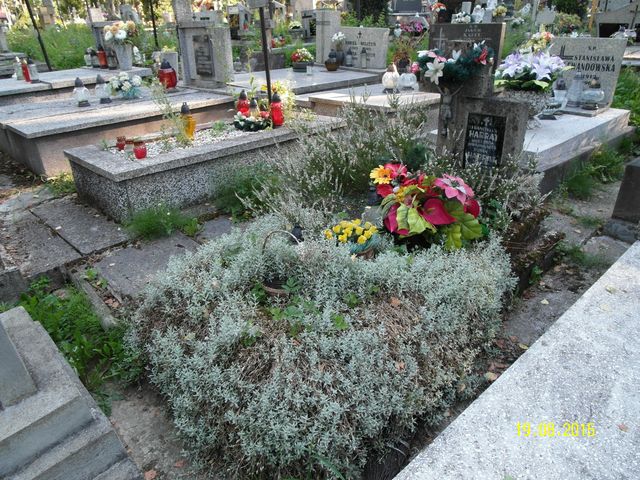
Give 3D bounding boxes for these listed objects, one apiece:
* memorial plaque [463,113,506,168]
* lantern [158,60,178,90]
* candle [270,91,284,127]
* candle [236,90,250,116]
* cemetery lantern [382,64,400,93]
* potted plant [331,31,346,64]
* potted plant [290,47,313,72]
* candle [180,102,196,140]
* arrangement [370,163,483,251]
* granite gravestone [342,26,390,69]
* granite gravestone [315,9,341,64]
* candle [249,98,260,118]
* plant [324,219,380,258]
[{"bbox_3d":[1.162,-0.674,3.135,0.270,0.402,0.030,23,34,38],"label":"memorial plaque"},{"bbox_3d":[-1.953,-2.099,5.650,0.234,0.340,0.234,1,27,0],"label":"lantern"},{"bbox_3d":[-0.393,-1.193,4.050,0.120,0.286,0.120,1,27,0],"label":"candle"},{"bbox_3d":[-0.727,-1.301,4.246,0.120,0.260,0.120,-2,27,0],"label":"candle"},{"bbox_3d":[0.739,-1.657,4.552,0.175,0.260,0.175,-2,27,0],"label":"cemetery lantern"},{"bbox_3d":[0.306,-3.018,6.968,0.250,0.500,0.250,-2,27,0],"label":"potted plant"},{"bbox_3d":[-0.271,-2.809,6.900,0.369,0.347,0.369,1,27,0],"label":"potted plant"},{"bbox_3d":[-1.052,-0.956,3.551,0.098,0.282,0.098,21,34,33],"label":"candle"},{"bbox_3d":[0.508,-0.184,2.080,0.520,0.320,0.420,10,28,18],"label":"arrangement"},{"bbox_3d":[0.661,-2.906,6.679,0.861,0.528,0.110,22,35,34],"label":"granite gravestone"},{"bbox_3d":[0.128,-3.124,6.842,0.272,0.748,0.236,22,35,34],"label":"granite gravestone"},{"bbox_3d":[-0.598,-1.174,4.037,0.096,0.218,0.096,0,28,0],"label":"candle"},{"bbox_3d":[0.126,0.002,1.725,0.220,0.180,0.210,-2,27,0],"label":"plant"}]

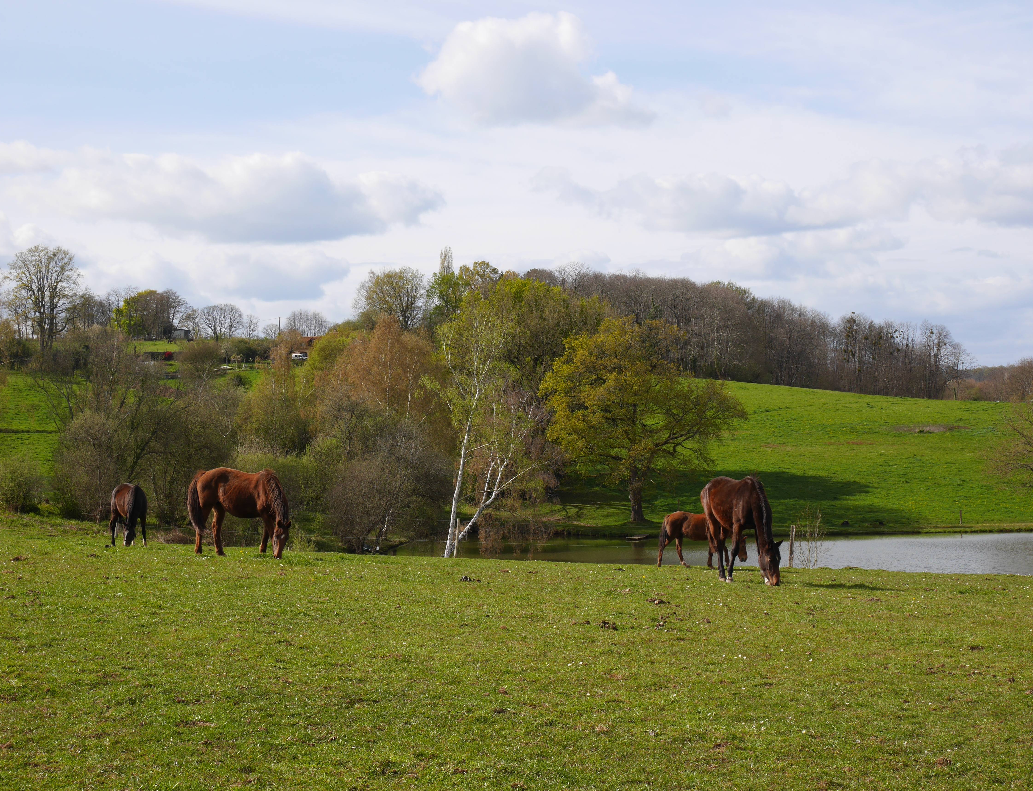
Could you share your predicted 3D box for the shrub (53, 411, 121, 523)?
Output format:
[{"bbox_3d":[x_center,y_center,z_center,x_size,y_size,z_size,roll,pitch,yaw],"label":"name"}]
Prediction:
[{"bbox_3d":[-15.372,2.547,61.000,2.444,3.975,2.322,0,0,0],"label":"shrub"}]

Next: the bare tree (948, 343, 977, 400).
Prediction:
[{"bbox_3d":[84.957,-4.550,325.000,5.800,11.000,5.600,0,-1,0],"label":"bare tree"}]

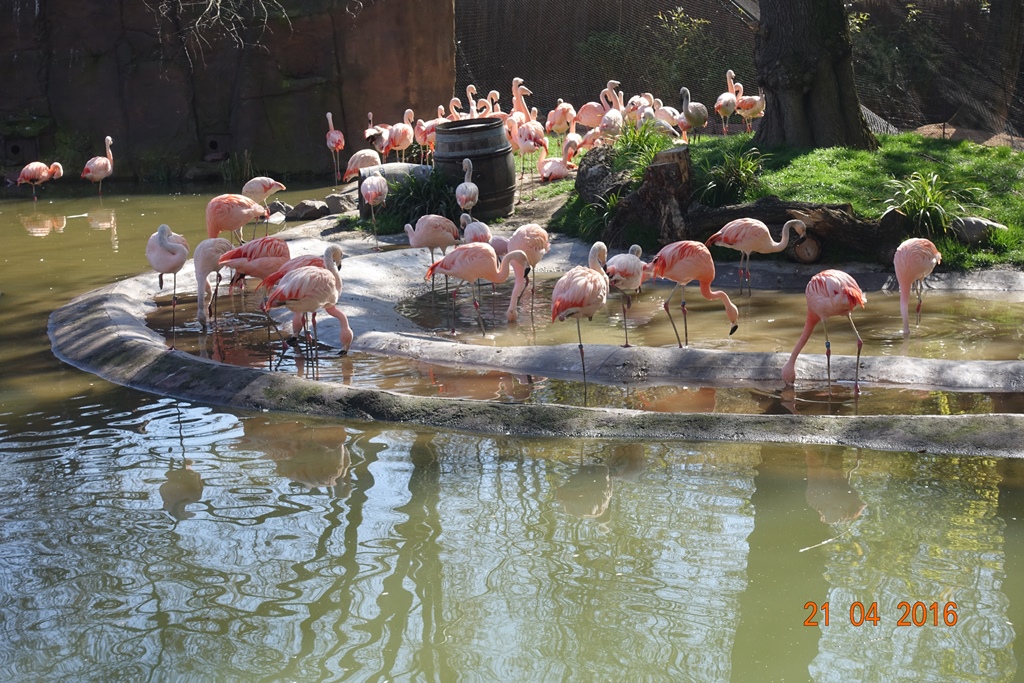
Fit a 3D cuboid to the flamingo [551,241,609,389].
[{"bbox_3d":[0.416,-0.128,12.261,0.270,0.980,0.460,6,12,37],"label":"flamingo"}]

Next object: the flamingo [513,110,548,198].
[{"bbox_3d":[0.155,-1.998,21.525,0.430,0.972,0.240,8,14,43],"label":"flamingo"}]

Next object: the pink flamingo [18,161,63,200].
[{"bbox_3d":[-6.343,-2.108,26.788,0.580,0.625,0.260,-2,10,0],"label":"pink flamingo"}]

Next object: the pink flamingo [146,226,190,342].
[{"bbox_3d":[-2.322,-0.364,13.419,0.280,0.851,0.440,-1,10,5],"label":"pink flamingo"}]

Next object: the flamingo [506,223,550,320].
[{"bbox_3d":[0.121,-0.508,14.600,0.280,0.740,0.500,3,10,25],"label":"flamingo"}]

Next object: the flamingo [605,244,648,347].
[{"bbox_3d":[0.790,-0.319,13.854,0.240,0.704,0.430,5,12,31],"label":"flamingo"}]

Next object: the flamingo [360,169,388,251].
[{"bbox_3d":[-1.271,-1.215,18.400,0.270,0.740,0.440,0,10,10],"label":"flamingo"}]

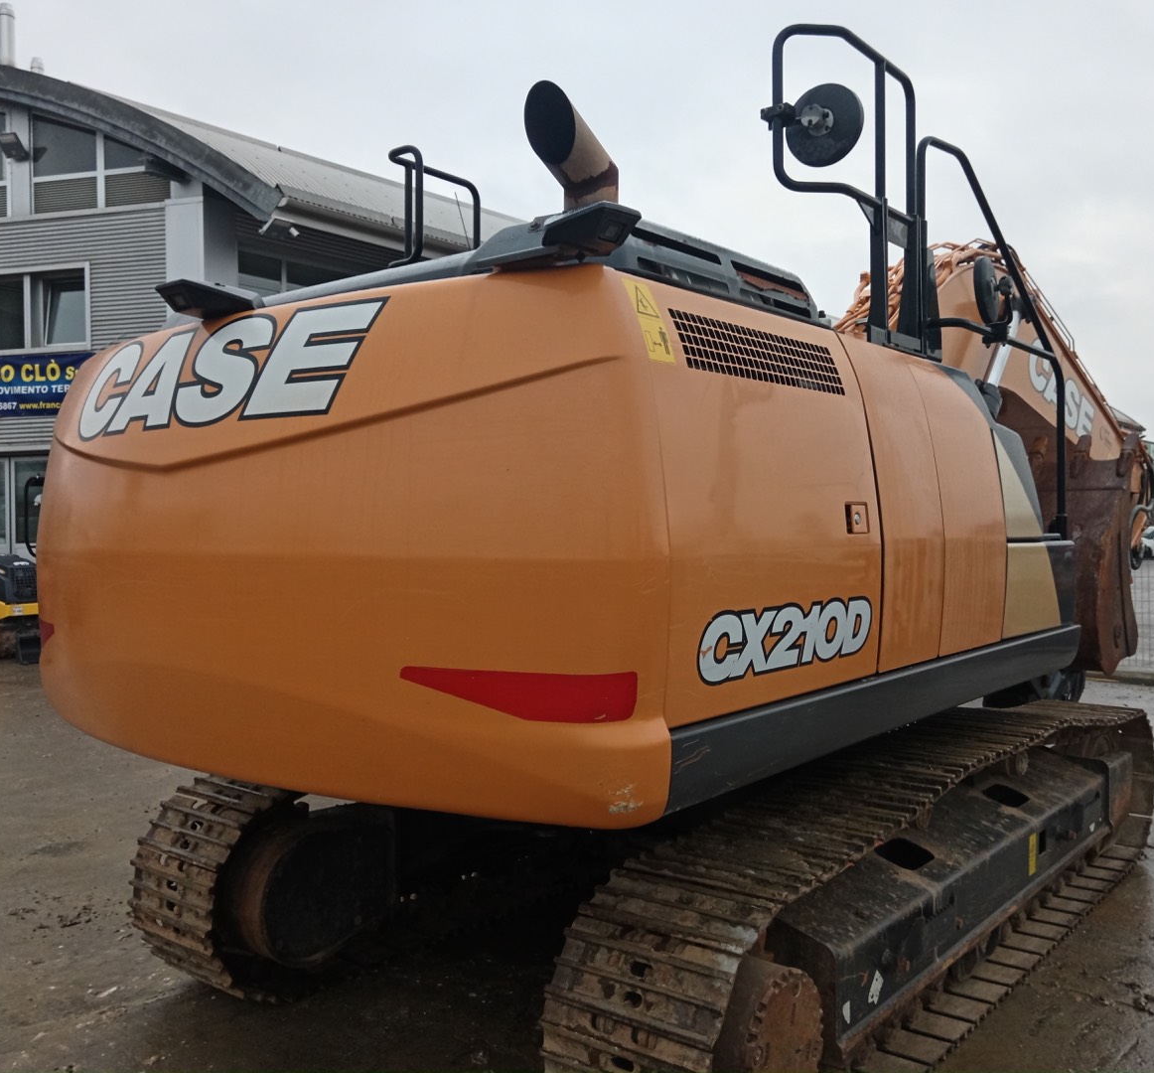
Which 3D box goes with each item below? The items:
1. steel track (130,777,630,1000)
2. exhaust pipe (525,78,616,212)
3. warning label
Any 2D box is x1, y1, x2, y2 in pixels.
[{"bbox_3d":[-0.043,1.274,5.671,0.500,0.860,4.450,0,1,39],"label":"steel track"},{"bbox_3d":[-0.002,-0.916,2.755,0.137,0.340,0.255,0,1,39],"label":"exhaust pipe"},{"bbox_3d":[0.158,-0.473,2.457,0.010,0.190,0.095,-26,-15,36],"label":"warning label"}]

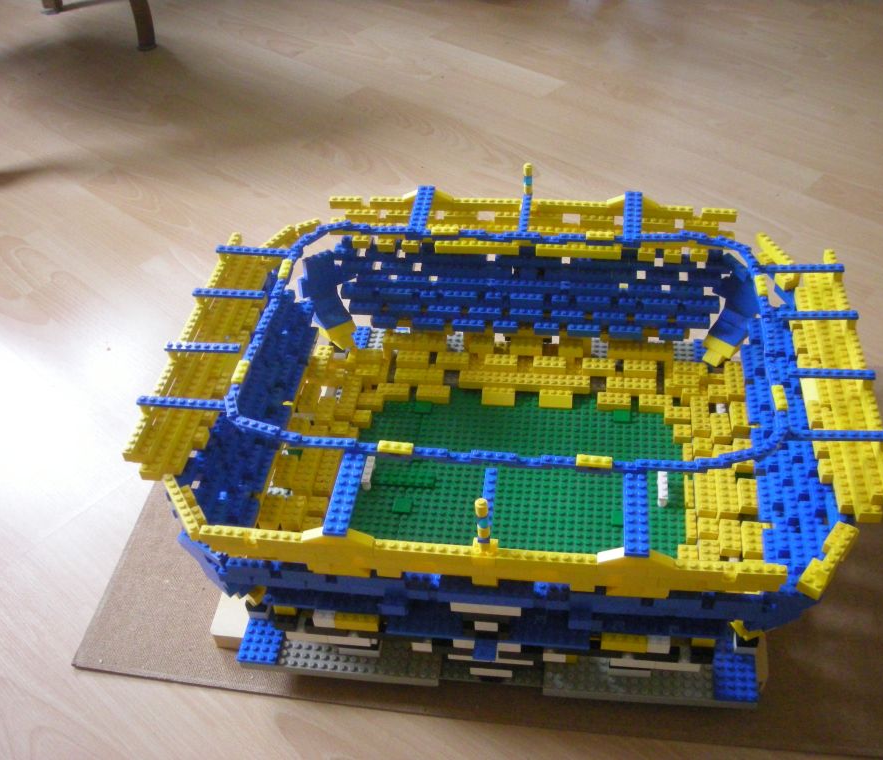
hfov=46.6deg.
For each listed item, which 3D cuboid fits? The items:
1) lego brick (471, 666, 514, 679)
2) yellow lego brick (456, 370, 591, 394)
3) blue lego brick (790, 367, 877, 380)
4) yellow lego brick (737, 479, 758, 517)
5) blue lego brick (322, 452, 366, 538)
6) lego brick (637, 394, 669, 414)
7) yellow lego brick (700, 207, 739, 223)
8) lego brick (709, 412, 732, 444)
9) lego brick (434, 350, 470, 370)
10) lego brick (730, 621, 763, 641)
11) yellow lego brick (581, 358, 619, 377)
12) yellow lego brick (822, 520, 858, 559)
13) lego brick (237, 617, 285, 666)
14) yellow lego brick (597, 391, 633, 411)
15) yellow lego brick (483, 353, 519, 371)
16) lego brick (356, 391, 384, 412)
[{"bbox_3d":[0.038,0.215,0.768,0.032,0.011,0.010,2,42,8],"label":"lego brick"},{"bbox_3d":[0.082,0.002,0.993,0.128,0.011,0.016,2,42,8],"label":"yellow lego brick"},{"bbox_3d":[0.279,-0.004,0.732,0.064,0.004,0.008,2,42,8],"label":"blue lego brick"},{"bbox_3d":[0.256,0.096,0.853,0.016,0.011,0.032,2,42,8],"label":"yellow lego brick"},{"bbox_3d":[-0.064,0.074,0.686,0.016,0.005,0.080,2,42,8],"label":"blue lego brick"},{"bbox_3d":[0.204,0.022,0.975,0.032,0.011,0.016,2,42,8],"label":"lego brick"},{"bbox_3d":[0.254,-0.151,0.940,0.032,0.011,0.008,2,42,8],"label":"yellow lego brick"},{"bbox_3d":[0.252,0.043,0.923,0.016,0.011,0.032,2,42,8],"label":"lego brick"},{"bbox_3d":[0.011,-0.019,1.016,0.032,0.011,0.016,2,42,8],"label":"lego brick"},{"bbox_3d":[0.229,0.179,0.763,0.018,0.011,0.020,-19,43,-15],"label":"lego brick"},{"bbox_3d":[0.152,-0.013,0.990,0.032,0.011,0.016,2,42,8],"label":"yellow lego brick"},{"bbox_3d":[0.254,0.102,0.656,0.016,0.011,0.024,24,49,29],"label":"yellow lego brick"},{"bbox_3d":[-0.137,0.202,0.804,0.032,0.005,0.046,2,42,8],"label":"lego brick"},{"bbox_3d":[0.165,0.021,0.979,0.032,0.011,0.016,2,42,8],"label":"yellow lego brick"},{"bbox_3d":[0.059,-0.017,1.005,0.032,0.011,0.016,2,42,8],"label":"yellow lego brick"},{"bbox_3d":[-0.068,0.021,1.001,0.025,0.011,0.016,2,42,8],"label":"lego brick"}]

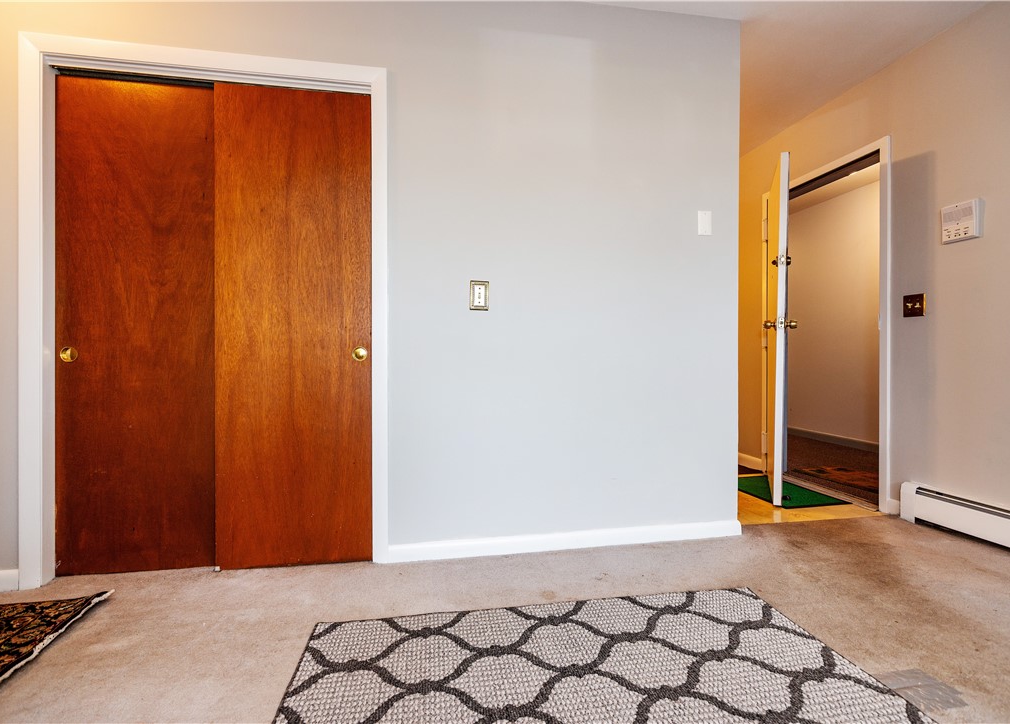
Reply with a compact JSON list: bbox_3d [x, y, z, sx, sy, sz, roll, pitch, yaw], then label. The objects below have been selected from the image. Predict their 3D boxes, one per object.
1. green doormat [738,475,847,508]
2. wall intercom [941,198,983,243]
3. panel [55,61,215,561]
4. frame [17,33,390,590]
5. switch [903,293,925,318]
[{"bbox_3d":[1.789,0.840,3.169,0.475,0.010,0.695,0,0,-10],"label":"green doormat"},{"bbox_3d":[2.181,-0.669,2.307,0.045,0.172,0.151,0,0,-10],"label":"wall intercom"},{"bbox_3d":[-1.475,-0.137,1.962,0.612,1.963,0.035,0,0,-10],"label":"panel"},{"bbox_3d":[-1.163,-0.189,1.971,1.336,2.080,0.117,0,0,-10],"label":"frame"},{"bbox_3d":[2.156,-0.295,2.541,0.012,0.115,0.113,0,0,-10],"label":"switch"}]

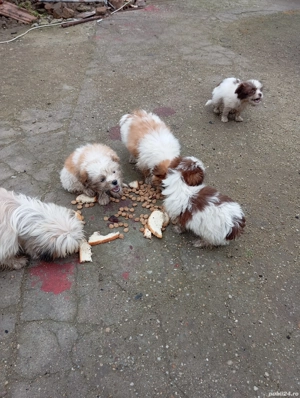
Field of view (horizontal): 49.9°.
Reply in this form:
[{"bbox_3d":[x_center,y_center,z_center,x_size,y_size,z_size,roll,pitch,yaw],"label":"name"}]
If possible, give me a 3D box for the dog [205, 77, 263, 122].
[{"bbox_3d":[0.536,-0.647,2.098,0.352,0.237,0.165,28,50,26],"label":"dog"}]

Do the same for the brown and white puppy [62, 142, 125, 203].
[{"bbox_3d":[-0.289,-0.130,1.586,0.205,0.204,0.329,-28,50,-26],"label":"brown and white puppy"}]

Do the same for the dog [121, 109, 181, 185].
[{"bbox_3d":[-0.005,-0.279,1.691,0.204,0.272,0.405,-19,47,-19],"label":"dog"}]

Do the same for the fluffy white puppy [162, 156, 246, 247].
[{"bbox_3d":[0.219,0.009,1.370,0.350,0.304,0.200,34,53,30],"label":"fluffy white puppy"}]

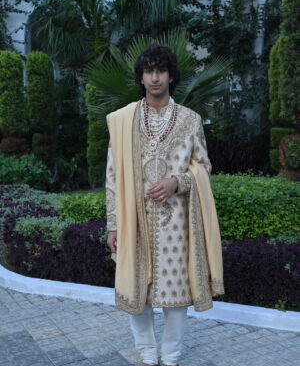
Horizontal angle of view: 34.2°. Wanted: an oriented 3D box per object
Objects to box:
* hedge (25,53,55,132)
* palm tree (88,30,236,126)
[{"bbox_3d":[-2.036,-1.675,9.066,0.521,1.539,0.530,-1,7,-12],"label":"hedge"},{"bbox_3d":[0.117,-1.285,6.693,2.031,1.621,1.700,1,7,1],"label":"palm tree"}]

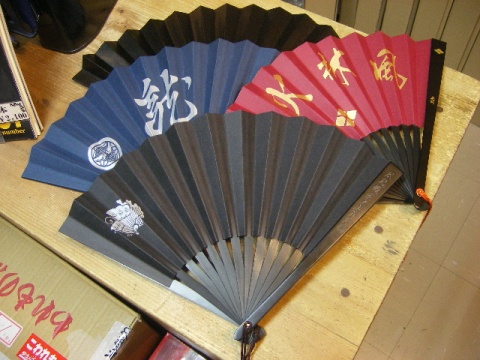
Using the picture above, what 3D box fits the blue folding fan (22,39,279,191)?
[{"bbox_3d":[-0.094,-0.062,0.653,0.423,0.030,0.273,-23,69,-1],"label":"blue folding fan"}]

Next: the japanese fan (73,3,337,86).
[{"bbox_3d":[-0.046,-0.140,0.694,0.432,0.030,0.289,-6,65,5],"label":"japanese fan"}]

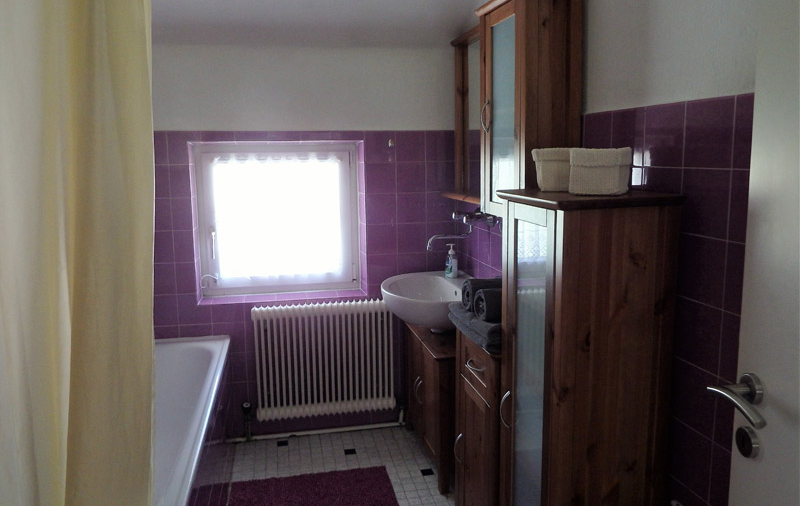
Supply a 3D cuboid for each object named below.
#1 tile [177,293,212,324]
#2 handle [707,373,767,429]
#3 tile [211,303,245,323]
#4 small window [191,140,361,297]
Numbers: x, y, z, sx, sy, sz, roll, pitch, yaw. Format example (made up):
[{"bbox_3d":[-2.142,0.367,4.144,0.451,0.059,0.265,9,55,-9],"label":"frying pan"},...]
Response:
[{"bbox_3d":[-0.980,0.271,2.655,0.150,0.150,0.010,-2,9,-10],"label":"tile"},{"bbox_3d":[0.587,0.249,0.936,0.075,0.055,0.150,0,9,5],"label":"handle"},{"bbox_3d":[-0.833,0.296,2.708,0.152,0.095,0.012,-3,10,-13],"label":"tile"},{"bbox_3d":[-0.610,-0.172,2.840,0.800,0.758,0.080,-2,9,-10],"label":"small window"}]

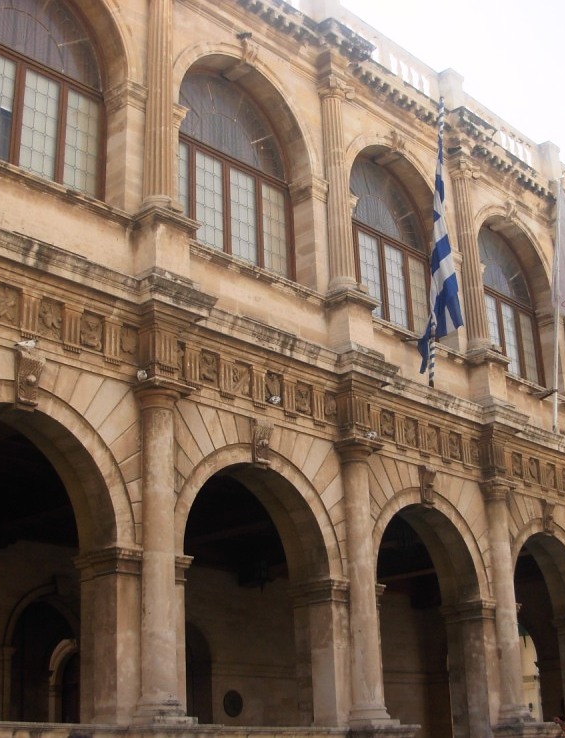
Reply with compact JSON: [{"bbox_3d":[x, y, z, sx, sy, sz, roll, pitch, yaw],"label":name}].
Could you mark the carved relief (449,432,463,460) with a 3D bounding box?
[{"bbox_3d":[2.868,1.292,17.877,0.081,0.455,0.303,-21,-28,40],"label":"carved relief"}]

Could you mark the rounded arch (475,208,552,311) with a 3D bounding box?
[{"bbox_3d":[4.252,-2.208,20.651,0.532,1.704,2.982,-21,-28,40],"label":"rounded arch"}]

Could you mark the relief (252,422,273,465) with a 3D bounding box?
[{"bbox_3d":[-0.263,0.928,13.830,0.248,0.586,0.319,-21,-28,40],"label":"relief"}]

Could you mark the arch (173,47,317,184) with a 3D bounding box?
[{"bbox_3d":[-0.697,-4.211,16.936,0.600,1.688,3.300,-21,-28,40],"label":"arch"}]

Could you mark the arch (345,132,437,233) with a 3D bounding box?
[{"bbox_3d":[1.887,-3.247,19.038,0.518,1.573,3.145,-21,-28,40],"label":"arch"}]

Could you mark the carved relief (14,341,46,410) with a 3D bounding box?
[{"bbox_3d":[-2.812,0.103,11.932,0.259,0.659,0.289,-21,-28,40],"label":"carved relief"}]

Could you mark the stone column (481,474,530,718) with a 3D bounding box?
[{"bbox_3d":[3.960,4.066,19.096,0.500,4.400,0.640,-21,-28,40],"label":"stone column"}]

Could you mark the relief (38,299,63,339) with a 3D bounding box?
[{"bbox_3d":[-2.660,-0.572,12.459,0.081,0.455,0.303,-21,-28,40],"label":"relief"}]

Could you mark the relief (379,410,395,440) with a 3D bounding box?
[{"bbox_3d":[1.624,0.874,16.650,0.081,0.455,0.303,-21,-28,40],"label":"relief"}]

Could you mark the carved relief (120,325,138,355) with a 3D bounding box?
[{"bbox_3d":[-1.889,-0.339,13.477,0.105,0.435,0.300,-21,-28,40],"label":"carved relief"}]

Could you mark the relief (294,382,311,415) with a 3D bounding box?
[{"bbox_3d":[0.309,0.456,16.682,0.090,0.452,0.360,-21,-28,40],"label":"relief"}]

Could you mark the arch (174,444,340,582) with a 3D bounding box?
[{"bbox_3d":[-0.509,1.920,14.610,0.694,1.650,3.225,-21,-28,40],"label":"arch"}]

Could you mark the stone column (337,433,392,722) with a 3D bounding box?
[{"bbox_3d":[1.080,2.992,15.068,0.666,4.033,0.666,-2,-21,-1],"label":"stone column"}]

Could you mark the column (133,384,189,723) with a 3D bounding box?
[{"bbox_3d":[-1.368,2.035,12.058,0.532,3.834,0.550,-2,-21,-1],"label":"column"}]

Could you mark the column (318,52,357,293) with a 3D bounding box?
[{"bbox_3d":[0.872,-2.936,16.660,0.461,4.153,0.497,-2,-21,-1],"label":"column"}]

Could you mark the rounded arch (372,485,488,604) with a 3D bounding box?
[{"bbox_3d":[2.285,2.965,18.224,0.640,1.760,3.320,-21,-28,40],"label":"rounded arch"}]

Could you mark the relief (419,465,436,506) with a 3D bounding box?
[{"bbox_3d":[2.199,1.752,16.265,0.248,0.586,0.319,-21,-28,40],"label":"relief"}]

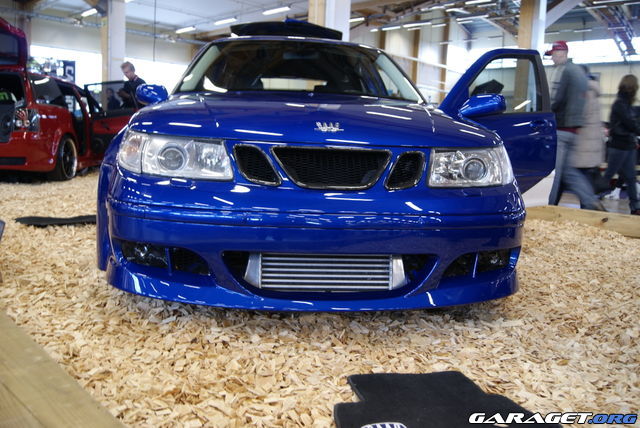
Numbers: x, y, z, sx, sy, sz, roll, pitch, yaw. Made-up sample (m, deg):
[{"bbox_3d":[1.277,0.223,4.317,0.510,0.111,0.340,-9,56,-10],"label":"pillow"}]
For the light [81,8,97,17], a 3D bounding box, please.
[{"bbox_3d":[-7.701,-6.711,17.795,0.180,0.110,1.420,-7,13,-43],"label":"light"}]

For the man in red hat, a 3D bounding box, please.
[{"bbox_3d":[2.733,-0.972,5.830,0.630,1.770,0.500,3,10,3],"label":"man in red hat"}]

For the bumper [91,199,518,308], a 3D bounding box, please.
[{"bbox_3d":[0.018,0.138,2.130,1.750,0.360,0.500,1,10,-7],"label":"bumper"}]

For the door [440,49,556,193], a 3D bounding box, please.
[{"bbox_3d":[1.234,-0.615,3.688,1.120,1.070,0.220,-3,11,-27],"label":"door"}]

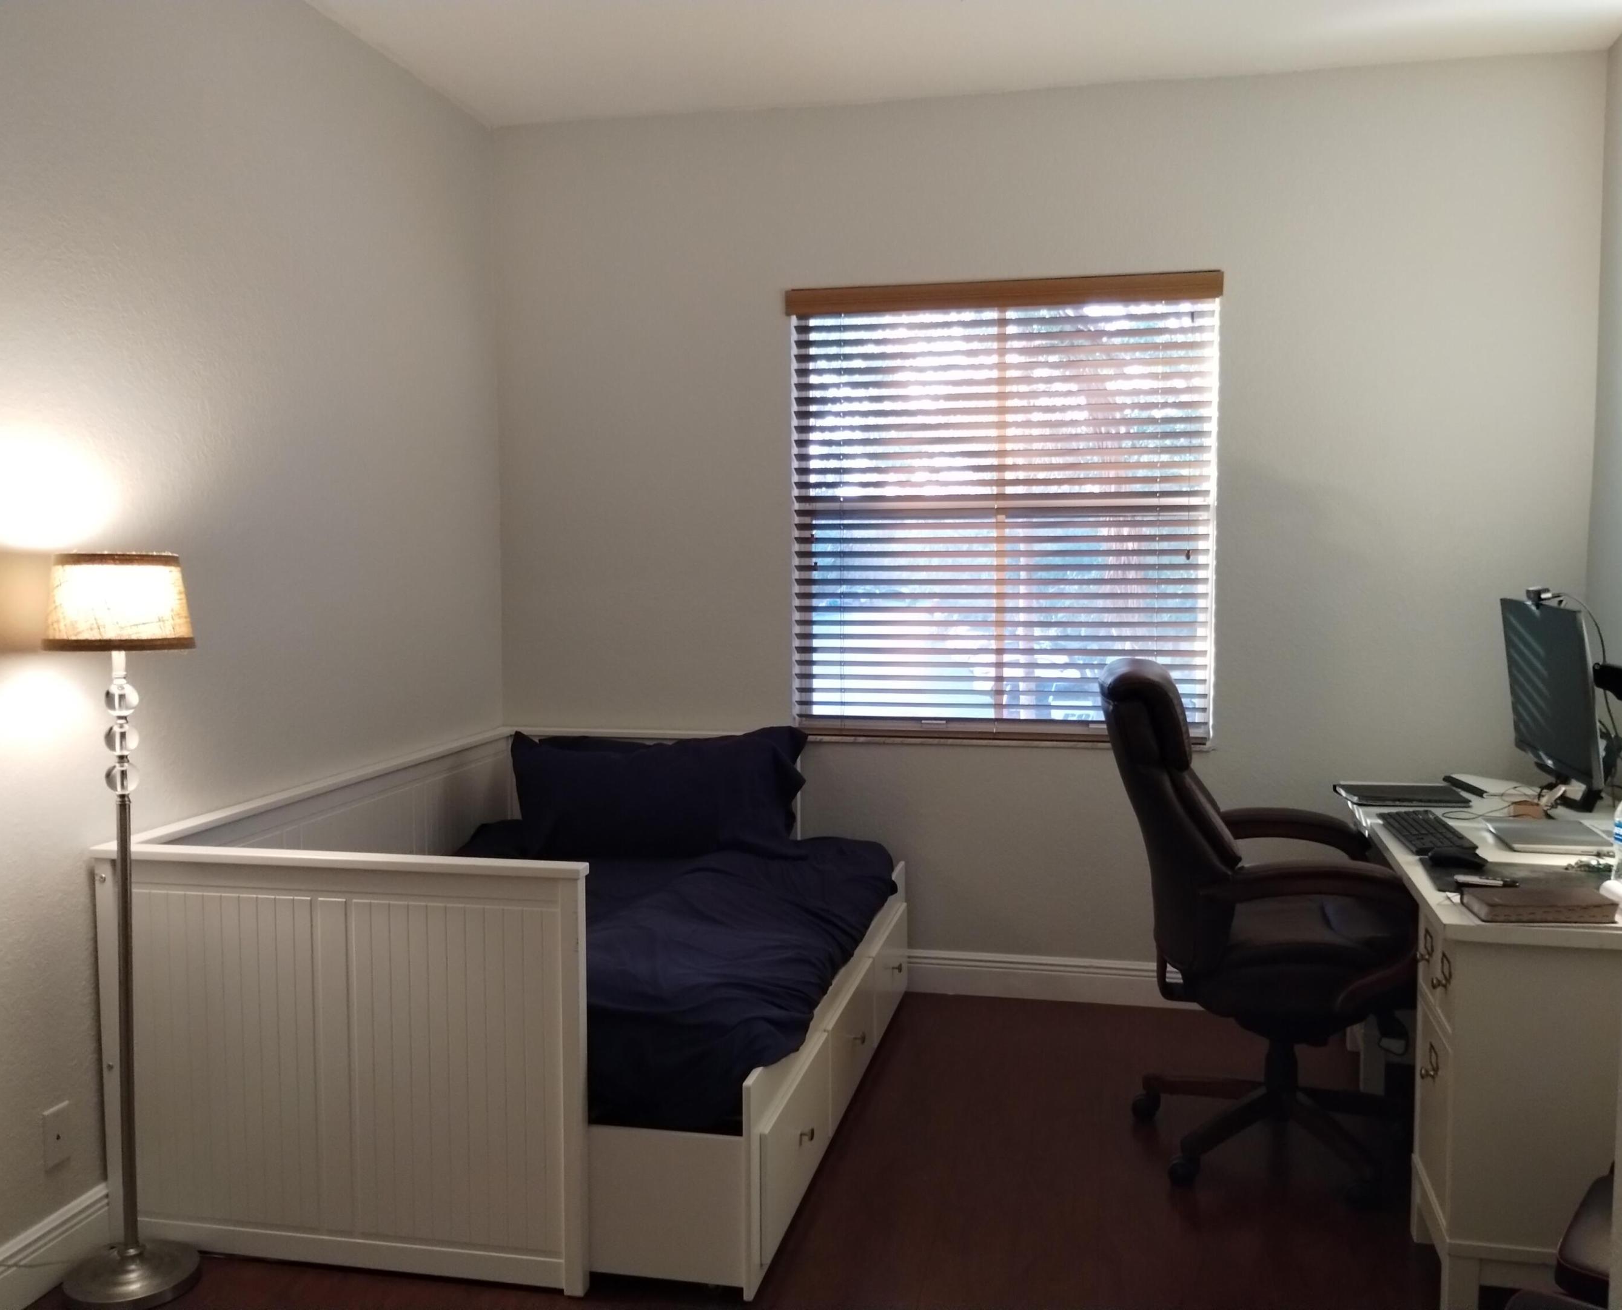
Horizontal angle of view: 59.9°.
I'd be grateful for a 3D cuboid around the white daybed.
[{"bbox_3d":[-0.556,0.739,3.686,1.375,0.830,1.985,1,4,12],"label":"white daybed"}]

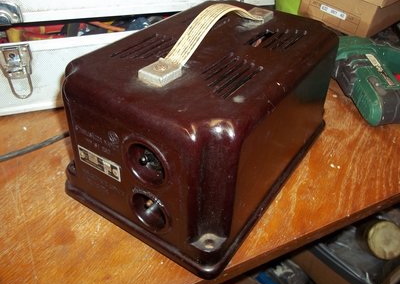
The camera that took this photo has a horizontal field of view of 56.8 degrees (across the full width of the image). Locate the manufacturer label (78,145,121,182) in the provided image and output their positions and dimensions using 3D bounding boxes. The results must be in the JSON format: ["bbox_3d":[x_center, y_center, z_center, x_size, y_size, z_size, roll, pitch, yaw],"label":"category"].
[{"bbox_3d":[-0.100,0.021,0.367,0.059,0.020,0.002,23,38,26],"label":"manufacturer label"}]

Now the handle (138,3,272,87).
[{"bbox_3d":[0.018,-0.114,0.365,0.024,0.037,0.207,23,43,26],"label":"handle"}]

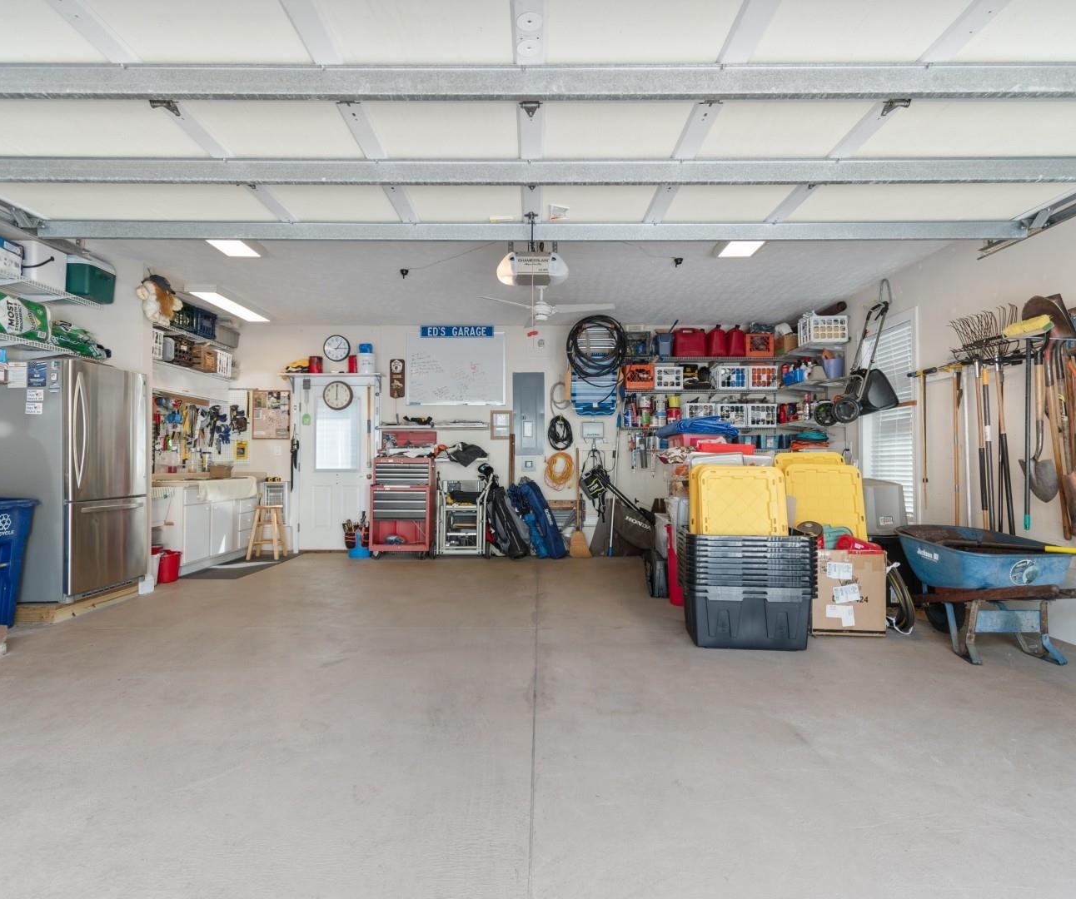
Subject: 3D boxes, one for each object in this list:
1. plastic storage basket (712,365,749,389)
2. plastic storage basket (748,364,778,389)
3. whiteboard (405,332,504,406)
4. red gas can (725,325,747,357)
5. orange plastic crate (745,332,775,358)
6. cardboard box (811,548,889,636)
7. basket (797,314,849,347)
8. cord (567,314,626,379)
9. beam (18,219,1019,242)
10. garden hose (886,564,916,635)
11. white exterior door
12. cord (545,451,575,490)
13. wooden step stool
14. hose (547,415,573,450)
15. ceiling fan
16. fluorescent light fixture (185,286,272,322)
[{"bbox_3d":[2.300,-0.858,6.800,0.349,0.275,0.380,0,-1,0],"label":"plastic storage basket"},{"bbox_3d":[2.713,-0.858,6.760,0.340,0.270,0.350,0,-1,0],"label":"plastic storage basket"},{"bbox_3d":[-1.006,-0.980,6.913,1.220,0.905,0.040,0,-1,0],"label":"whiteboard"},{"bbox_3d":[2.318,-1.270,6.733,0.220,0.370,0.350,0,-1,0],"label":"red gas can"},{"bbox_3d":[2.679,-1.246,6.780,0.330,0.275,0.330,0,-1,0],"label":"orange plastic crate"},{"bbox_3d":[2.070,0.957,3.910,0.490,0.570,0.420,0,-1,0],"label":"cardboard box"},{"bbox_3d":[2.962,-1.222,5.870,0.387,0.272,0.340,0,-1,0],"label":"basket"},{"bbox_3d":[0.666,-1.174,6.450,0.690,0.740,0.180,0,-1,0],"label":"cord"},{"bbox_3d":[-0.024,-1.087,2.804,4.870,0.090,0.055,0,-1,0],"label":"beam"},{"bbox_3d":[2.426,1.030,3.950,0.200,0.500,0.440,0,-1,0],"label":"garden hose"},{"bbox_3d":[-2.482,0.234,6.930,0.915,2.030,0.045,0,-1,0],"label":"white exterior door"},{"bbox_3d":[0.267,0.267,6.930,0.360,0.480,0.090,0,-1,0],"label":"cord"},{"bbox_3d":[-3.260,0.994,6.750,0.370,0.620,0.360,0,-1,0],"label":"wooden step stool"},{"bbox_3d":[0.276,-0.207,6.876,0.310,0.440,0.100,0,-1,0],"label":"hose"},{"bbox_3d":[0.025,-1.382,5.300,1.340,0.350,1.340,0,-1,0],"label":"ceiling fan"},{"bbox_3d":[-3.218,-1.509,5.911,0.285,0.070,1.220,0,-1,0],"label":"fluorescent light fixture"}]

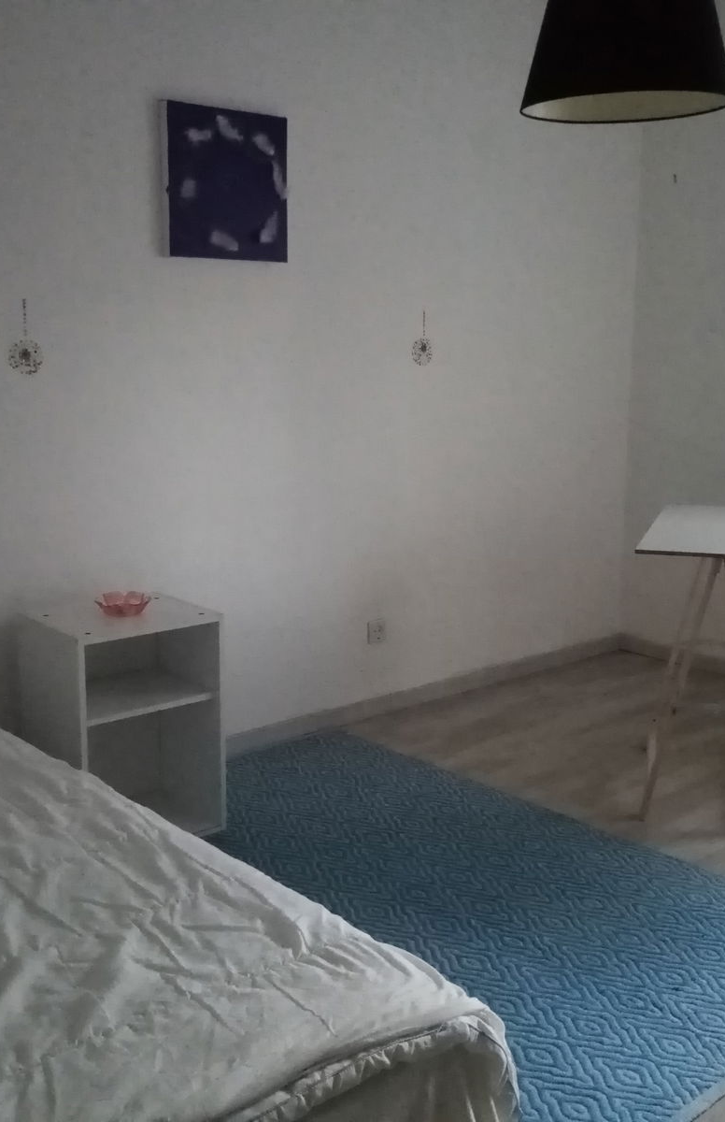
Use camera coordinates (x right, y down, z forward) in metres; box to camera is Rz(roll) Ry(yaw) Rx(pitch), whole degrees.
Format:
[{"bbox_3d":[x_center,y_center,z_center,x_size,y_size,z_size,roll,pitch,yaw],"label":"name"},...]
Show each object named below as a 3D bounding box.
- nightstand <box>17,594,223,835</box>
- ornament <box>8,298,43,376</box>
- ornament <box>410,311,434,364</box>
[{"bbox_3d":[-0.618,0.423,2.920,0.393,0.582,0.341,-9,14,-40],"label":"nightstand"},{"bbox_3d":[-0.858,-0.568,2.851,0.091,0.192,0.015,-9,14,-40],"label":"ornament"},{"bbox_3d":[0.200,-0.741,3.736,0.098,0.184,0.015,-9,14,-40],"label":"ornament"}]

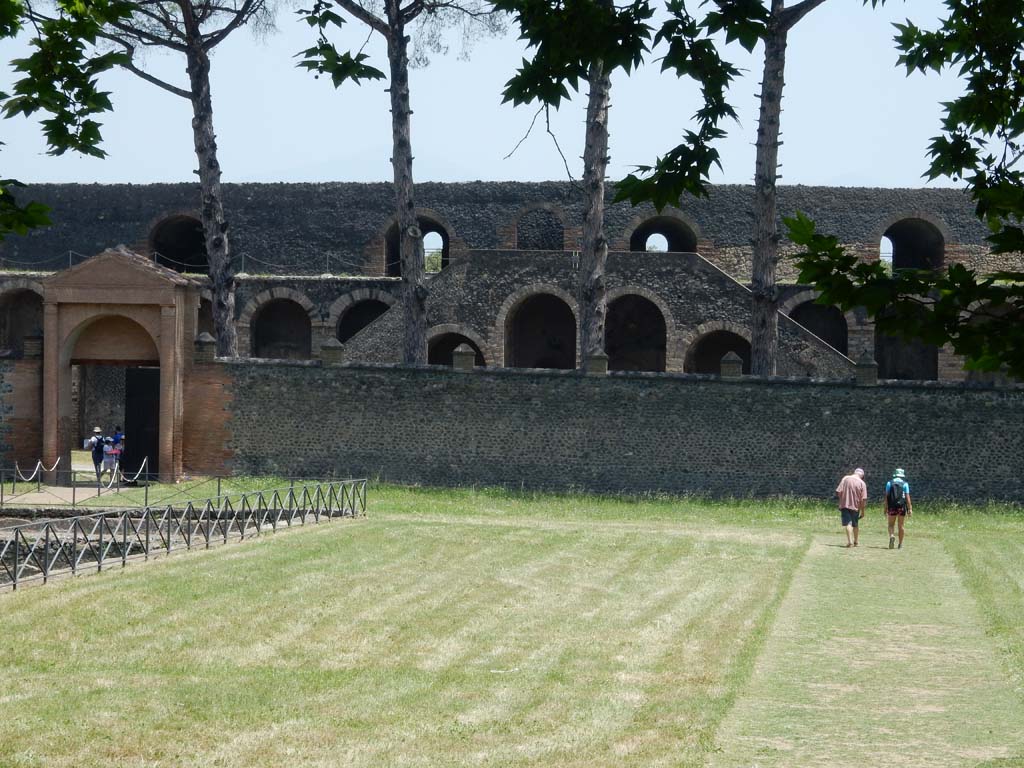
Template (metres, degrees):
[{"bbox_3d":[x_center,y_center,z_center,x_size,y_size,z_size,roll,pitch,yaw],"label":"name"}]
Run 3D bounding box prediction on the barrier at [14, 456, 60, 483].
[{"bbox_3d":[-14.100,2.720,103.100,0.250,0.900,6.200,0,0,5],"label":"barrier"}]

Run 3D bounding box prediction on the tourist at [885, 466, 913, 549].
[{"bbox_3d":[8.063,2.603,72.200,0.580,1.670,0.500,0,0,6],"label":"tourist"}]

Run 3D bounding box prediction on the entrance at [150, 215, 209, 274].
[{"bbox_3d":[-13.053,-5.431,136.700,2.450,2.500,1.600,0,0,11],"label":"entrance"}]

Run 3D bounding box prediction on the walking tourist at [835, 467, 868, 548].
[{"bbox_3d":[7.180,2.627,73.200,0.640,1.660,0.450,1,0,6],"label":"walking tourist"}]

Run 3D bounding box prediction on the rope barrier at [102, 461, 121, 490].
[{"bbox_3d":[-12.153,2.838,105.198,0.650,0.950,0.400,1,0,8],"label":"rope barrier"}]

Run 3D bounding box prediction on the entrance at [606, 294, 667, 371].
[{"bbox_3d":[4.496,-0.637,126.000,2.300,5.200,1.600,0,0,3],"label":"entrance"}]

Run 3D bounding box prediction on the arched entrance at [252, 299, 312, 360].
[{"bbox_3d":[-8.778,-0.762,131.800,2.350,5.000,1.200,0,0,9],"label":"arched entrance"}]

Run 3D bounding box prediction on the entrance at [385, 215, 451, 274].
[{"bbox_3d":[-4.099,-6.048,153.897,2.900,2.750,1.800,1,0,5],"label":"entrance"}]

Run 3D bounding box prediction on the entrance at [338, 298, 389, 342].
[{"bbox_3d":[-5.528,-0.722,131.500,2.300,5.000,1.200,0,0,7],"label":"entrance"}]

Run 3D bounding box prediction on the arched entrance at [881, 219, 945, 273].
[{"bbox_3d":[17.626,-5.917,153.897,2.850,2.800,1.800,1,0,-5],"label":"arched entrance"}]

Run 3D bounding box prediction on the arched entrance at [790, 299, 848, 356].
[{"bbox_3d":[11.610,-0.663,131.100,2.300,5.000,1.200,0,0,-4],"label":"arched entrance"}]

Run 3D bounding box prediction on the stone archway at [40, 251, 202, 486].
[{"bbox_3d":[-12.309,-0.545,108.939,4.200,7.300,2.900,1,0,7],"label":"stone archway"}]

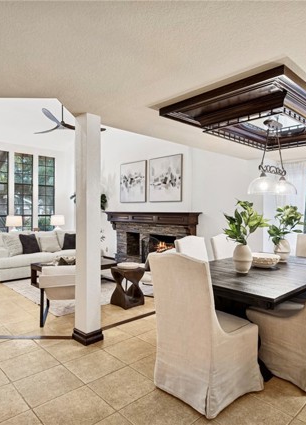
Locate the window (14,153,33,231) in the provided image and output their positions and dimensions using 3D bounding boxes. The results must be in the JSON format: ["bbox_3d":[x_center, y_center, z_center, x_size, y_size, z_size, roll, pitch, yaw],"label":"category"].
[{"bbox_3d":[-3.747,-0.369,8.268,0.526,2.690,0.079,0,0,-43],"label":"window"}]

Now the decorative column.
[{"bbox_3d":[-0.673,0.165,2.954,0.215,2.287,0.225,0,0,-43],"label":"decorative column"}]

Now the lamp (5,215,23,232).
[{"bbox_3d":[-3.547,0.385,7.269,0.417,0.625,0.417,0,0,-43],"label":"lamp"}]

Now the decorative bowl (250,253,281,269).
[{"bbox_3d":[1.262,0.540,3.167,0.338,0.099,0.338,0,0,0],"label":"decorative bowl"}]

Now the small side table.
[{"bbox_3d":[-0.406,1.178,4.507,0.370,0.540,0.370,0,0,-43],"label":"small side table"}]

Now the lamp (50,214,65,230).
[{"bbox_3d":[-2.695,0.386,8.057,0.417,0.625,0.417,0,0,-43],"label":"lamp"}]

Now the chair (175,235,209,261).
[{"bbox_3d":[0.627,0.815,3.210,0.536,1.052,0.615,0,0,-43],"label":"chair"}]

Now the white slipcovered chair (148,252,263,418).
[{"bbox_3d":[0.422,0.810,2.146,0.610,1.010,0.510,0,0,-43],"label":"white slipcovered chair"}]

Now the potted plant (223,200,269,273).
[{"bbox_3d":[0.858,0.214,2.618,0.400,0.660,0.380,0,0,-43],"label":"potted plant"}]

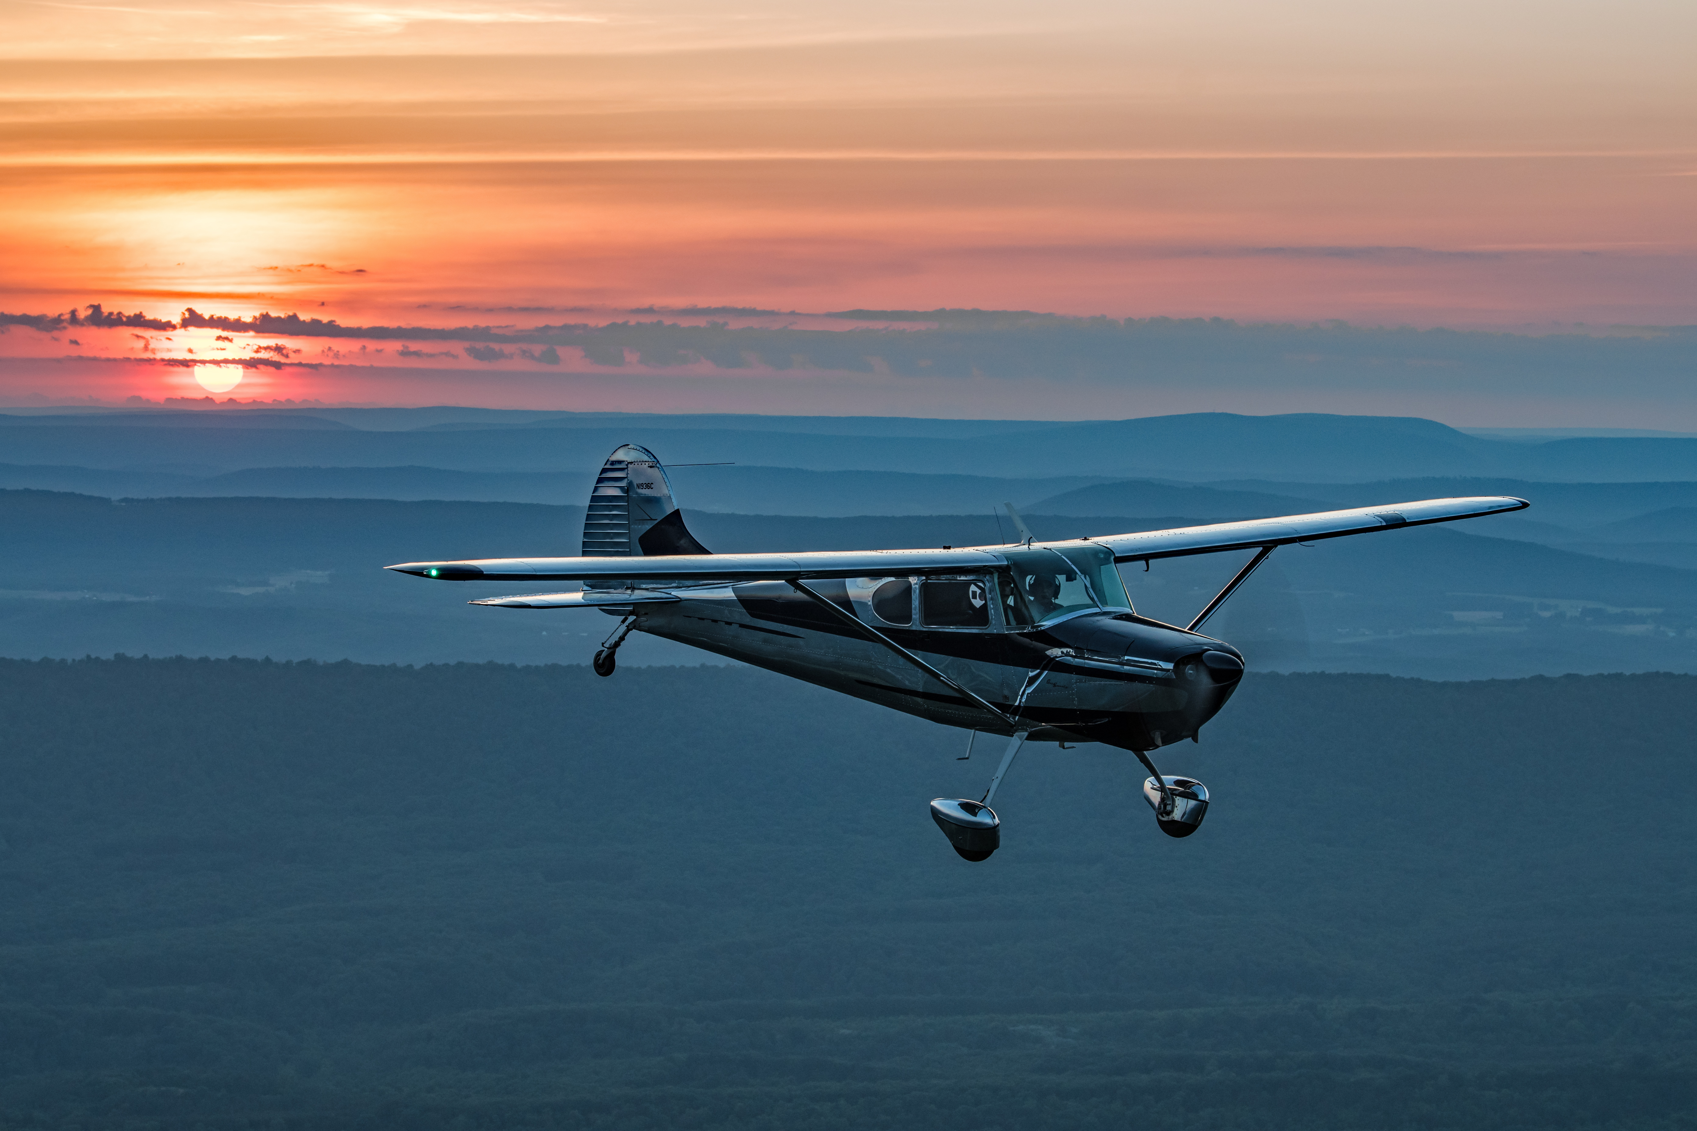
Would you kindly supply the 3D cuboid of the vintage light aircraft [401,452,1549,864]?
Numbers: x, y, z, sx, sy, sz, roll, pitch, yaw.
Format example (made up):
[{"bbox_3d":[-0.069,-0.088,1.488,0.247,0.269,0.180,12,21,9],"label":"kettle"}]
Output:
[{"bbox_3d":[0.286,0.561,37.230,10.970,2.770,7.620,-4,5,-39],"label":"vintage light aircraft"}]

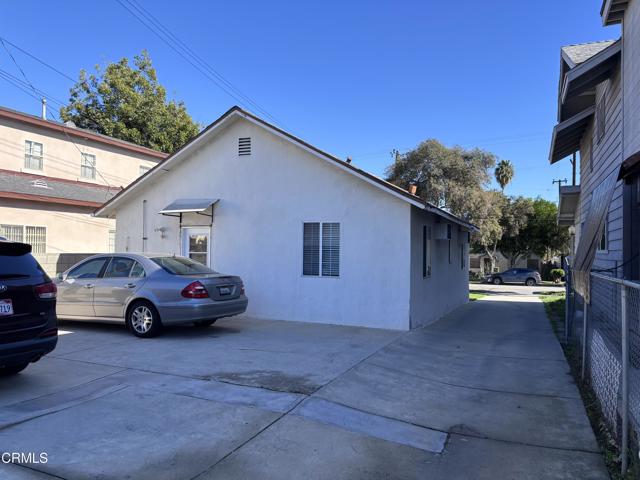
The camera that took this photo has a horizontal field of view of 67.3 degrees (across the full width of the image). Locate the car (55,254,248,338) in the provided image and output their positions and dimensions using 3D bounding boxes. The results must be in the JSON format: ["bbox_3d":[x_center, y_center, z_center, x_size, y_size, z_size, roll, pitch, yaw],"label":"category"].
[{"bbox_3d":[-3.770,1.000,9.620,4.820,1.450,1.820,0,-1,27],"label":"car"}]

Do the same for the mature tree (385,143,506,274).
[{"bbox_3d":[12.300,-2.900,47.000,11.300,13.900,10.500,0,-1,23],"label":"mature tree"}]

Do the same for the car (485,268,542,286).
[{"bbox_3d":[17.500,3.380,43.400,4.720,1.640,1.880,0,-1,23],"label":"car"}]

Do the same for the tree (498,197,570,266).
[{"bbox_3d":[21.393,0.000,47.500,7.300,8.500,7.000,0,-1,23],"label":"tree"}]

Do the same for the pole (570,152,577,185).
[{"bbox_3d":[23.700,-2.400,45.000,0.320,13.000,0.320,0,-1,23],"label":"pole"}]

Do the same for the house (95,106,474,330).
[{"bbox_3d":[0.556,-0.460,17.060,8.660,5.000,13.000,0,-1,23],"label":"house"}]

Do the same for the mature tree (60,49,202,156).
[{"bbox_3d":[-12.600,-5.200,32.000,8.400,14.500,8.200,0,-1,23],"label":"mature tree"}]

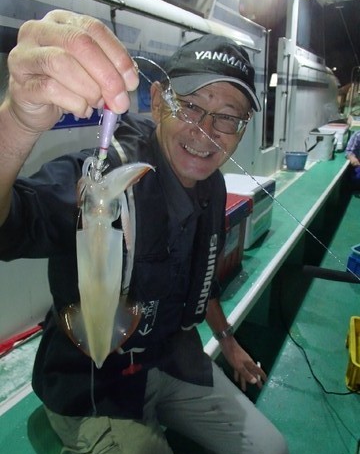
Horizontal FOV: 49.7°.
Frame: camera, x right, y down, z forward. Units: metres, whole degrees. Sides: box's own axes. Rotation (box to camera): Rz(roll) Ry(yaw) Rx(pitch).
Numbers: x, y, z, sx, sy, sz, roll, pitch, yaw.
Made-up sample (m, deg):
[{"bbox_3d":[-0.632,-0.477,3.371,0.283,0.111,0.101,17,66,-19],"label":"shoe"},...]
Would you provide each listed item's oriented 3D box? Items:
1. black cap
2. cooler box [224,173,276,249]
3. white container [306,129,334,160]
[{"bbox_3d":[0.067,-0.288,0.717,0.170,0.140,0.260,6,16,-14],"label":"black cap"},{"bbox_3d":[0.307,-0.093,2.161,0.334,0.298,0.385,8,21,27],"label":"cooler box"},{"bbox_3d":[1.648,-0.930,4.505,0.260,0.321,0.257,8,21,27],"label":"white container"}]

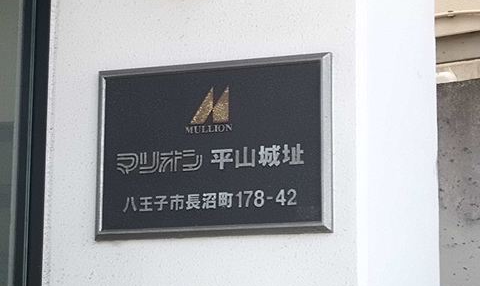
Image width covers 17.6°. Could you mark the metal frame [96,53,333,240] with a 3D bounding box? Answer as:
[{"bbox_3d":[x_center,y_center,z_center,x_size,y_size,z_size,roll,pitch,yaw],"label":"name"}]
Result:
[{"bbox_3d":[-0.063,0.009,3.197,0.520,0.364,0.025,-4,-11,20],"label":"metal frame"}]

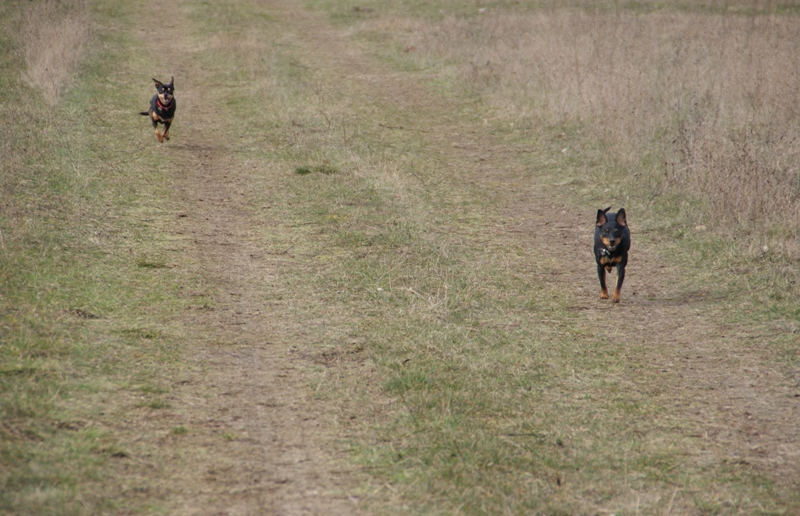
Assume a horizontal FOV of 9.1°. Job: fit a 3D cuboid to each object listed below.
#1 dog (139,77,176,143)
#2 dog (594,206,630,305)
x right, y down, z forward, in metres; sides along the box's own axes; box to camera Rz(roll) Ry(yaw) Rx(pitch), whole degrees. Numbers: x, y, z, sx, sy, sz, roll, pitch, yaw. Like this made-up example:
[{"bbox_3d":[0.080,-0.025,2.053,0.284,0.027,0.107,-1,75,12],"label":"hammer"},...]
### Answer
[{"bbox_3d":[-1.461,-0.905,30.300,0.190,0.385,0.520,-1,5,-13],"label":"dog"},{"bbox_3d":[0.857,-0.022,20.200,0.150,0.375,0.520,0,5,1],"label":"dog"}]

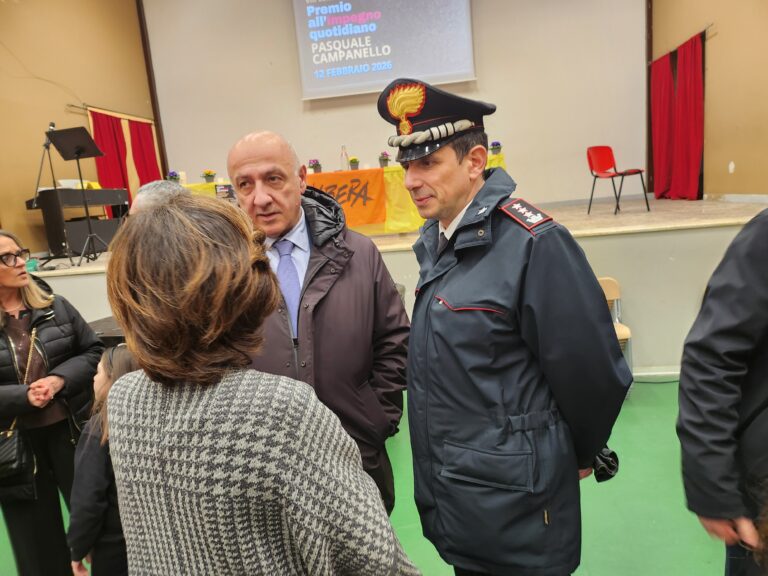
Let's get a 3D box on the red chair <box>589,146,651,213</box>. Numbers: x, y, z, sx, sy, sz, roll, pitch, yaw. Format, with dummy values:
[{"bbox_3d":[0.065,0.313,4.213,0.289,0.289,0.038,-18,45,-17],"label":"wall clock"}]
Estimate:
[{"bbox_3d":[2.687,-1.257,6.142,0.500,0.780,0.520,-7,10,-12],"label":"red chair"}]

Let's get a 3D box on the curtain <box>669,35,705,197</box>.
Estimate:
[{"bbox_3d":[4.194,-2.296,7.438,0.130,2.110,0.930,-4,10,8],"label":"curtain"}]

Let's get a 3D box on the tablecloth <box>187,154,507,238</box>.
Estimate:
[{"bbox_3d":[-0.477,-0.950,6.072,3.620,0.730,0.680,-4,10,8],"label":"tablecloth"}]

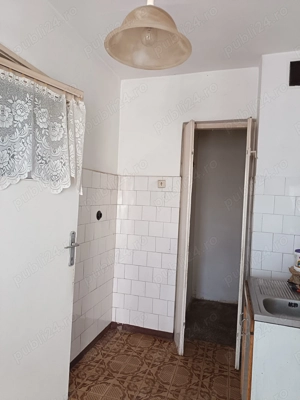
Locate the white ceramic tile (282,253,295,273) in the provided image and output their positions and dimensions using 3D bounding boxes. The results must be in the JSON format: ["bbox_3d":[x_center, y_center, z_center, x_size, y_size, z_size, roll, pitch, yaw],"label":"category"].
[{"bbox_3d":[1.110,0.492,2.161,0.150,0.150,0.010,2,0,17],"label":"white ceramic tile"}]

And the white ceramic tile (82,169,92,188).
[{"bbox_3d":[-0.517,-0.181,2.295,0.010,0.150,0.150,2,1,17],"label":"white ceramic tile"}]

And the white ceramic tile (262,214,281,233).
[{"bbox_3d":[0.972,0.186,2.206,0.150,0.150,0.010,2,0,17],"label":"white ceramic tile"}]

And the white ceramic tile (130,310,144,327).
[{"bbox_3d":[-0.132,1.180,2.777,0.150,0.150,0.010,3,1,17],"label":"white ceramic tile"}]

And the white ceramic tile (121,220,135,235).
[{"bbox_3d":[-0.228,0.276,2.813,0.150,0.150,0.010,2,0,17],"label":"white ceramic tile"}]

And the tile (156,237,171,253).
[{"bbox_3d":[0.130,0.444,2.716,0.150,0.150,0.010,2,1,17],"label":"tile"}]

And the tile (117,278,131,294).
[{"bbox_3d":[-0.254,0.878,2.808,0.150,0.150,0.010,2,0,17],"label":"tile"}]

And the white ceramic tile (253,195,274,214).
[{"bbox_3d":[0.922,0.035,2.248,0.150,0.150,0.010,2,1,18],"label":"white ceramic tile"}]

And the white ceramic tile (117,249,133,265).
[{"bbox_3d":[-0.242,0.574,2.811,0.150,0.150,0.010,3,1,17],"label":"white ceramic tile"}]

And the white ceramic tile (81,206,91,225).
[{"bbox_3d":[-0.518,0.122,2.260,0.010,0.150,0.149,2,0,17],"label":"white ceramic tile"}]

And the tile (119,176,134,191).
[{"bbox_3d":[-0.226,-0.172,2.803,0.150,0.150,0.010,2,0,17],"label":"tile"}]

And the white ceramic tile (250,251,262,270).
[{"bbox_3d":[0.864,0.487,2.239,0.076,0.150,0.010,2,0,17],"label":"white ceramic tile"}]

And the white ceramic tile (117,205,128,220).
[{"bbox_3d":[-0.278,0.127,2.818,0.130,0.150,0.010,2,0,17],"label":"white ceramic tile"}]

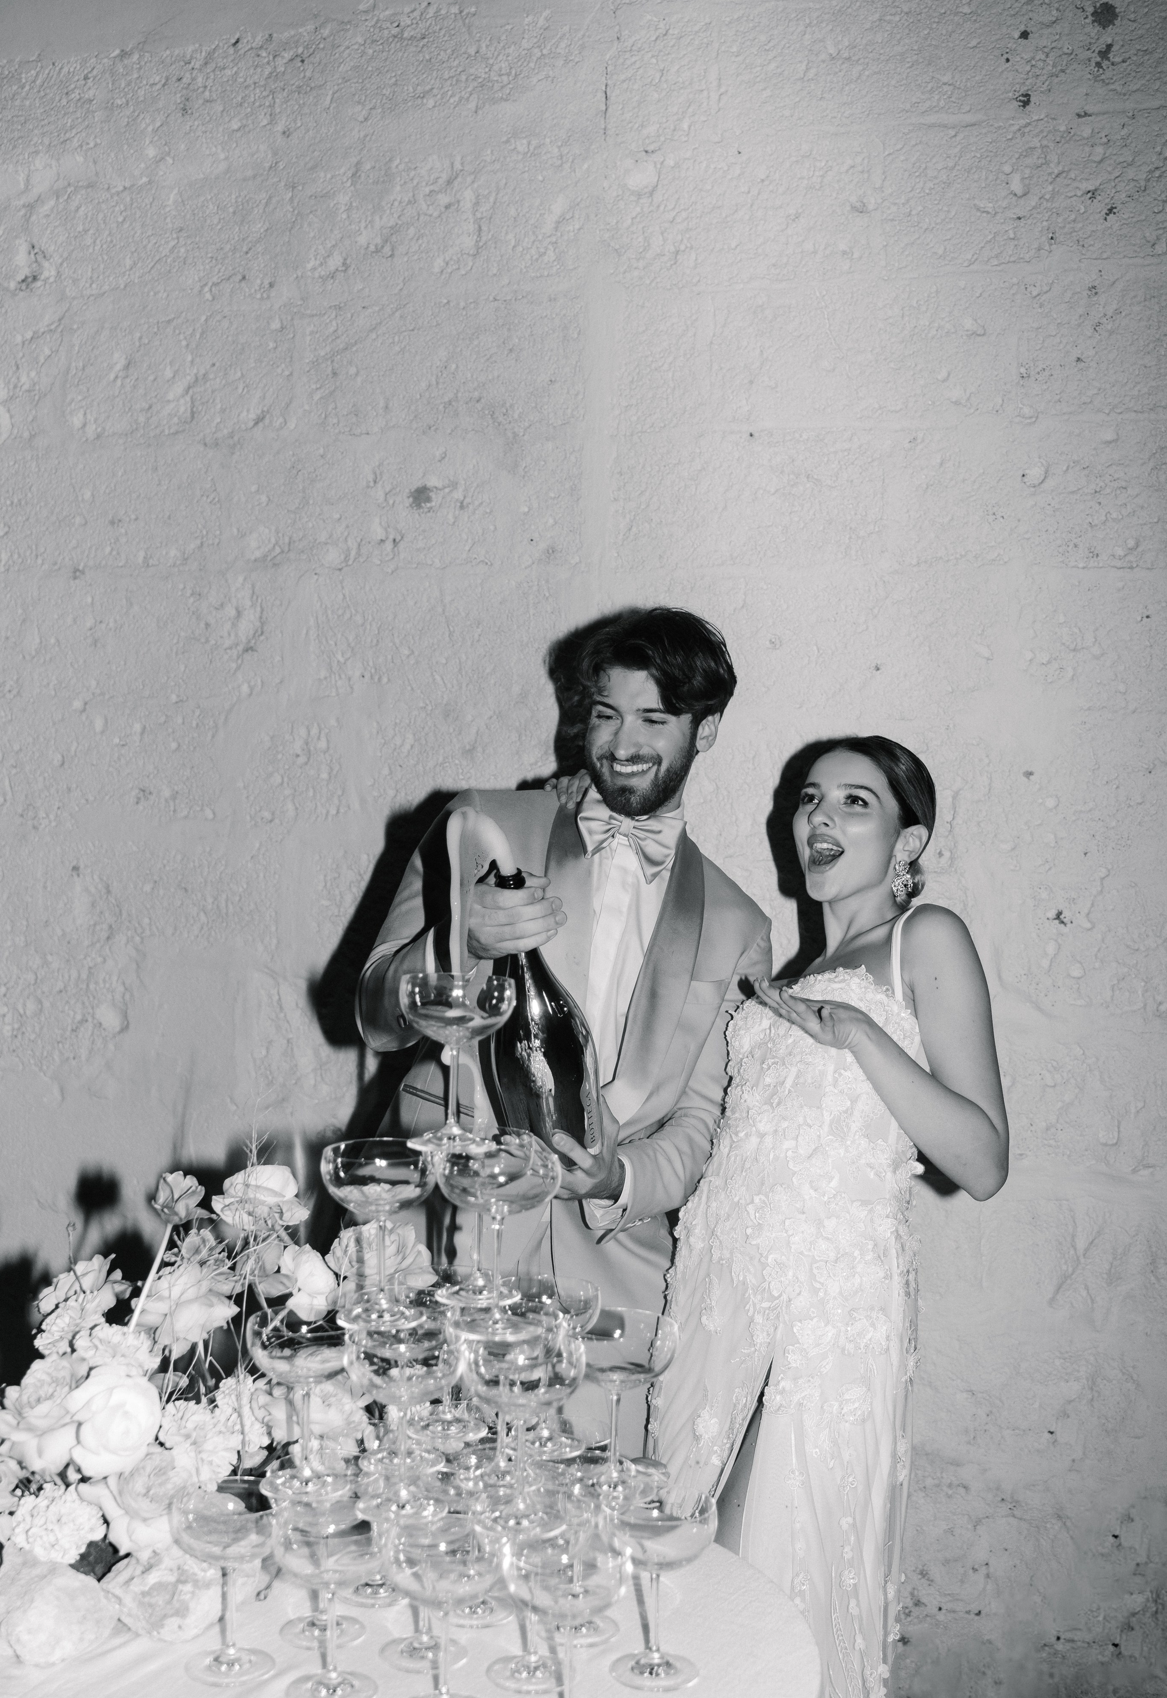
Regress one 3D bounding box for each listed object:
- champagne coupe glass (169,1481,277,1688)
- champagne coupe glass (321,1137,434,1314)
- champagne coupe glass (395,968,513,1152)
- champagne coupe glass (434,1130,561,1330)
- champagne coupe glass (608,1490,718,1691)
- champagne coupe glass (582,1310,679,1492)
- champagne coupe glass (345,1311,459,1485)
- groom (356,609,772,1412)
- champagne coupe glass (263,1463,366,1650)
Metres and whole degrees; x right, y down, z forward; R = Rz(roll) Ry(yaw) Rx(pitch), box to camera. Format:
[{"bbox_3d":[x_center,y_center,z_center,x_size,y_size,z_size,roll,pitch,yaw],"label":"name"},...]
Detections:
[{"bbox_3d":[-0.300,0.626,1.700,0.102,0.147,0.102,1,1,0],"label":"champagne coupe glass"},{"bbox_3d":[-0.175,0.333,1.726,0.102,0.147,0.102,1,1,0],"label":"champagne coupe glass"},{"bbox_3d":[-0.113,0.186,1.752,0.102,0.147,0.102,1,1,0],"label":"champagne coupe glass"},{"bbox_3d":[-0.072,0.335,1.695,0.102,0.147,0.102,1,1,0],"label":"champagne coupe glass"},{"bbox_3d":[0.063,0.631,1.702,0.102,0.147,0.102,1,1,0],"label":"champagne coupe glass"},{"bbox_3d":[0.028,0.468,1.672,0.099,0.142,0.099,1,2,0],"label":"champagne coupe glass"},{"bbox_3d":[-0.147,0.466,1.632,0.099,0.142,0.099,1,2,0],"label":"champagne coupe glass"},{"bbox_3d":[-0.025,0.568,2.349,0.530,1.730,0.470,1,2,-5],"label":"groom"},{"bbox_3d":[-0.230,0.625,1.774,0.102,0.147,0.102,1,1,0],"label":"champagne coupe glass"}]

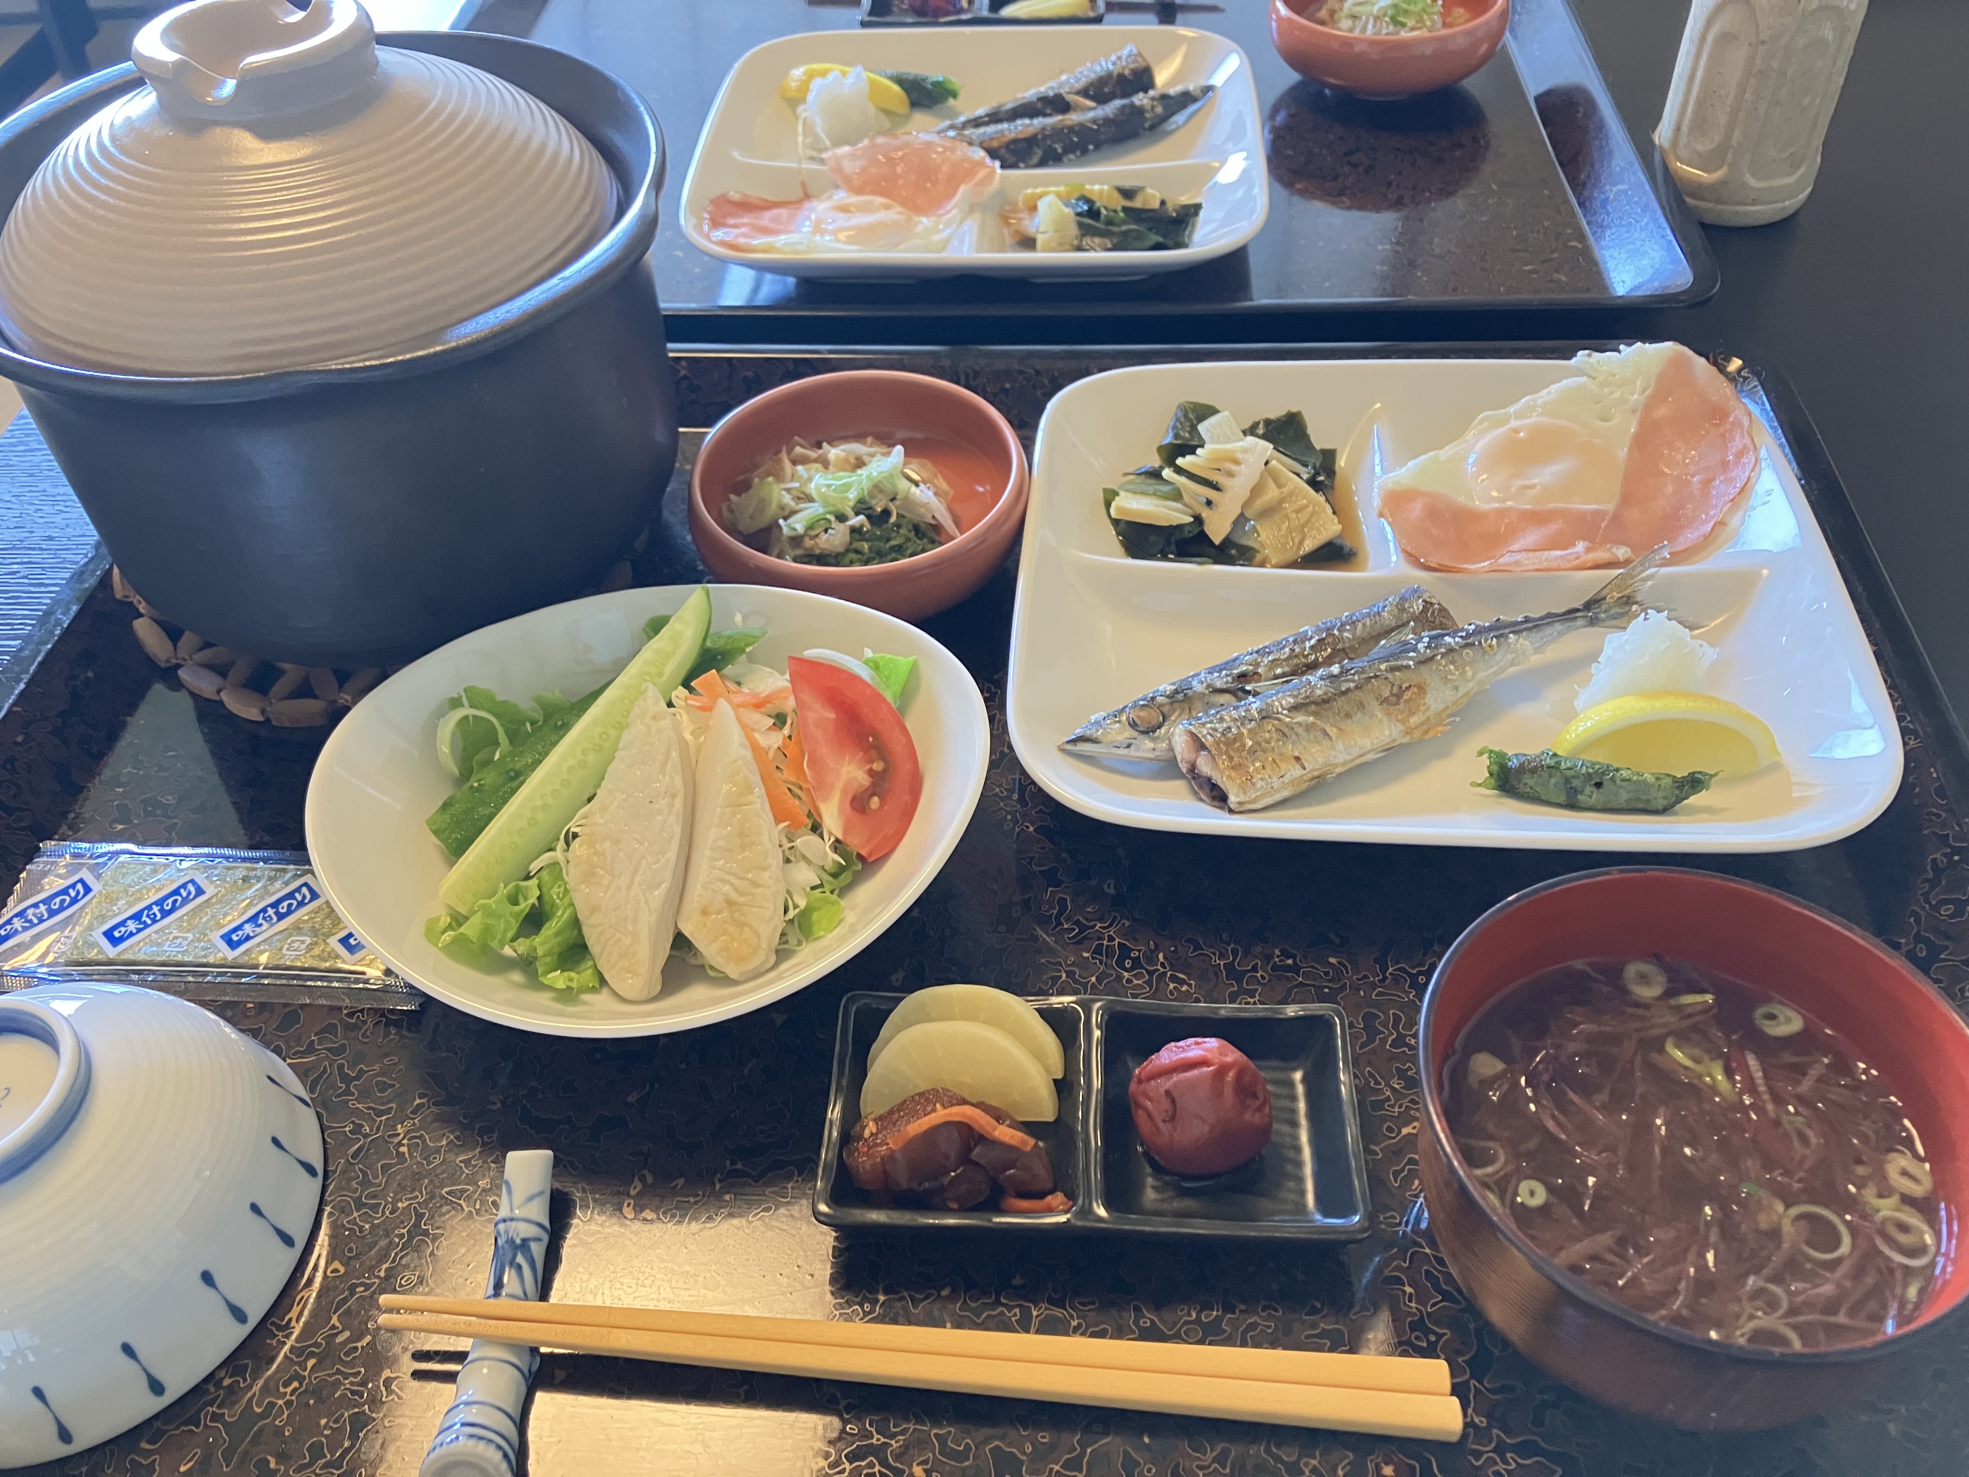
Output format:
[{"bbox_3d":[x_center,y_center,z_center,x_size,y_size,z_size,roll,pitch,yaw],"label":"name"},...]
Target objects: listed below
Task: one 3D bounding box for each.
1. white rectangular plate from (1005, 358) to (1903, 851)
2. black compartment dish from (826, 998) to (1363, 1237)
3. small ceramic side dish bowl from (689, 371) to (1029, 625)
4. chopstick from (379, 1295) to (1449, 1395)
[{"bbox_3d":[0.141,-0.050,0.522,0.259,0.024,0.234,2,47,5],"label":"white rectangular plate"},{"bbox_3d":[0.026,0.097,0.394,0.129,0.021,0.064,1,47,3],"label":"black compartment dish"},{"bbox_3d":[-0.043,-0.082,0.550,0.116,0.040,0.116,-1,47,1],"label":"small ceramic side dish bowl"},{"bbox_3d":[-0.018,0.136,0.360,0.243,0.007,0.009,3,47,2],"label":"chopstick"}]

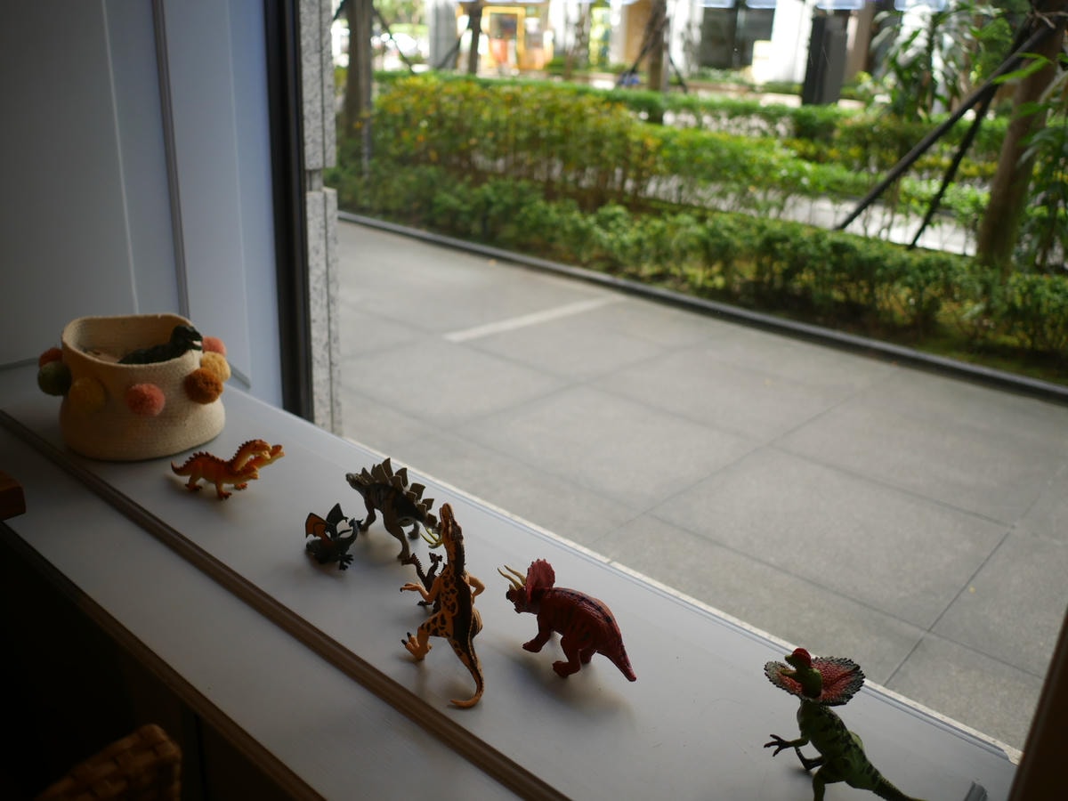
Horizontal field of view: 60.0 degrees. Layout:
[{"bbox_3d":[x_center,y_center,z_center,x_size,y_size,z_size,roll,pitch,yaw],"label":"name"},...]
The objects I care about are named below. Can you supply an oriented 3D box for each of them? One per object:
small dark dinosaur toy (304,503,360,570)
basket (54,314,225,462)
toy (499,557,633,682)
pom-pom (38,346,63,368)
[{"bbox_3d":[-0.217,0.144,1.007,0.074,0.062,0.049,15,24,28],"label":"small dark dinosaur toy"},{"bbox_3d":[-0.544,-0.023,1.282,0.221,0.140,0.221,20,27,37],"label":"basket"},{"bbox_3d":[0.027,0.200,0.852,0.165,0.095,0.050,20,27,37],"label":"toy"},{"bbox_3d":[-0.662,-0.051,1.280,0.045,0.045,0.045,20,27,37],"label":"pom-pom"}]

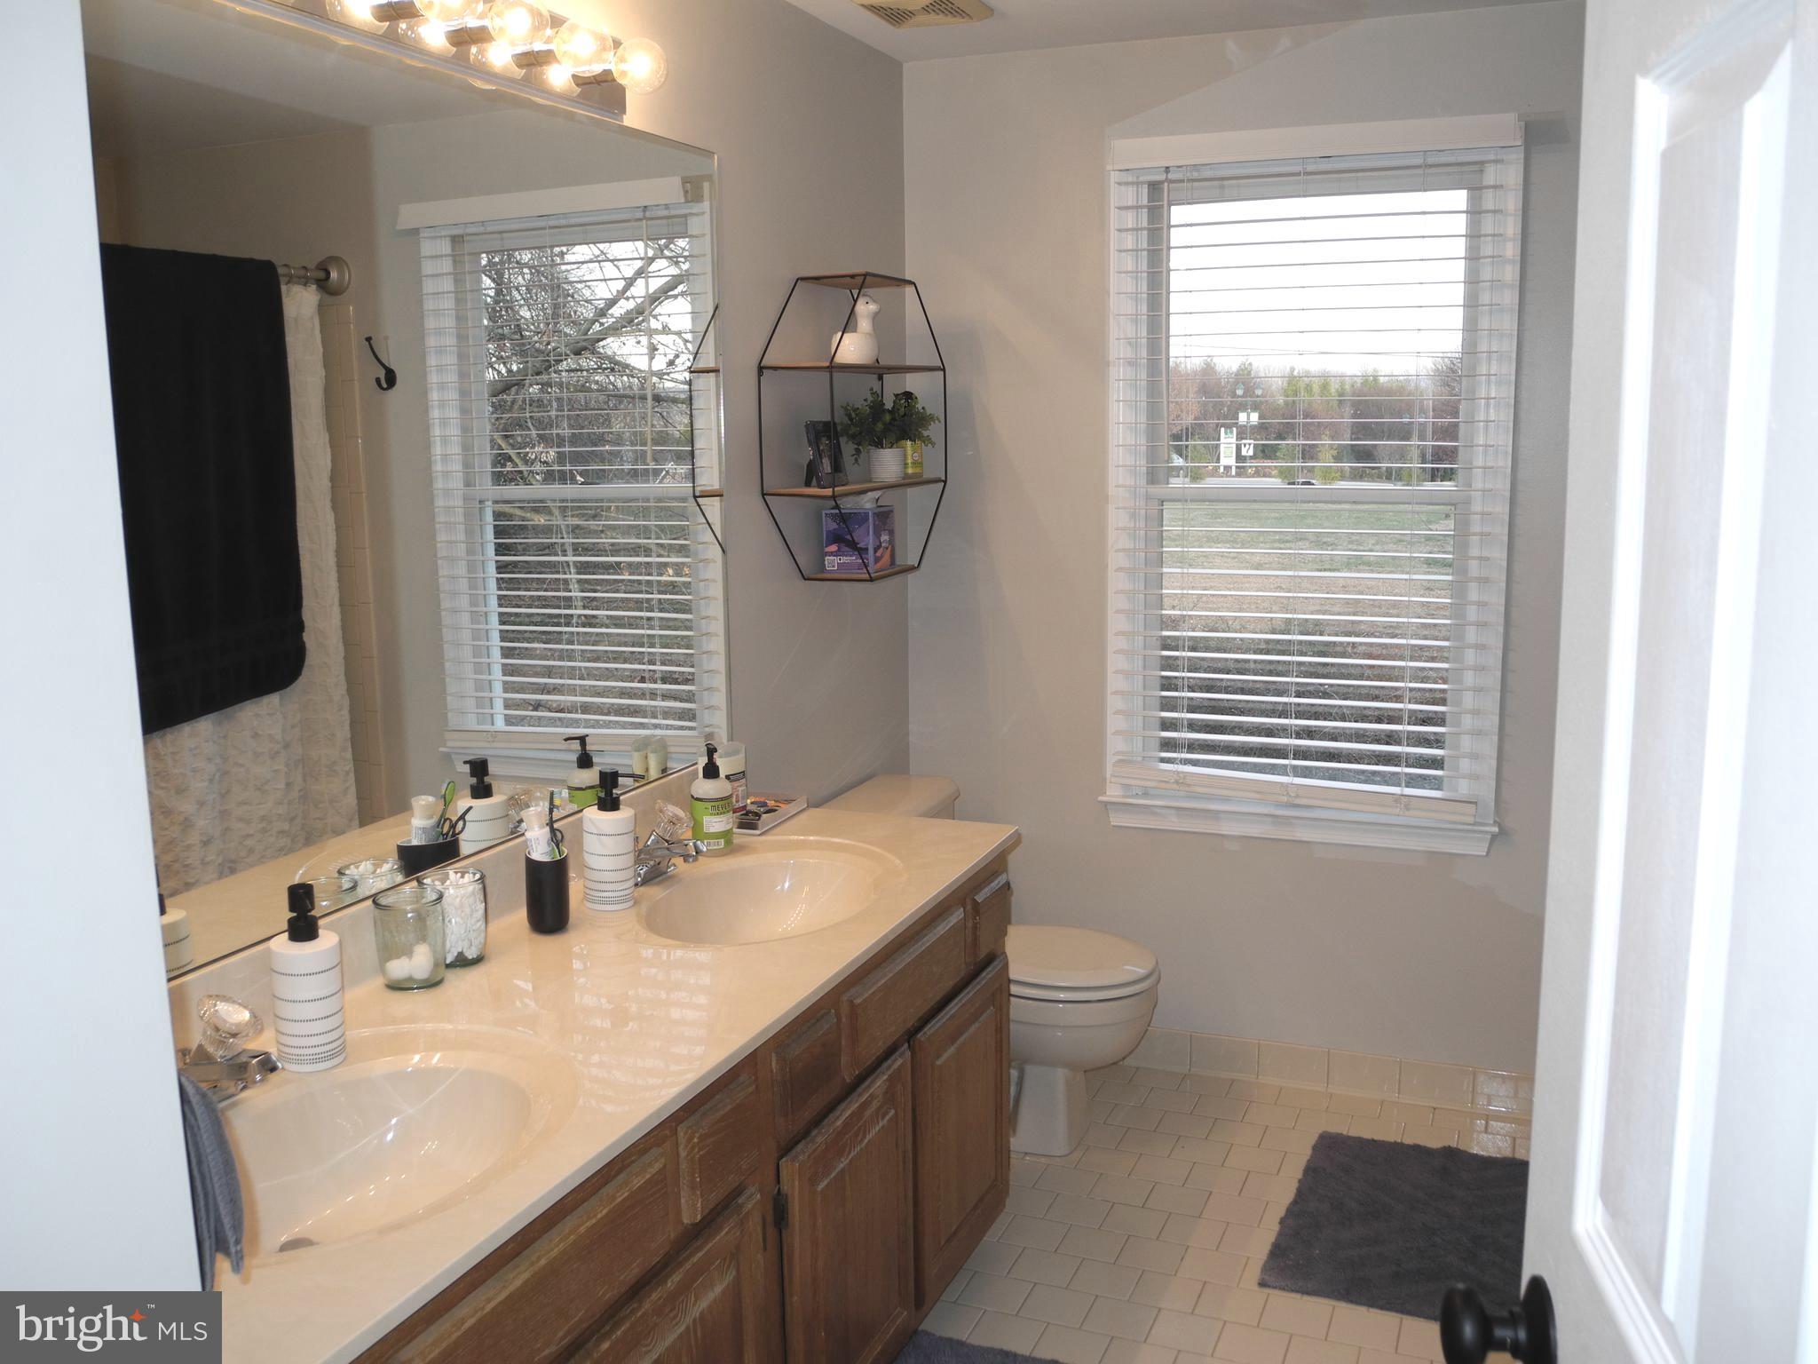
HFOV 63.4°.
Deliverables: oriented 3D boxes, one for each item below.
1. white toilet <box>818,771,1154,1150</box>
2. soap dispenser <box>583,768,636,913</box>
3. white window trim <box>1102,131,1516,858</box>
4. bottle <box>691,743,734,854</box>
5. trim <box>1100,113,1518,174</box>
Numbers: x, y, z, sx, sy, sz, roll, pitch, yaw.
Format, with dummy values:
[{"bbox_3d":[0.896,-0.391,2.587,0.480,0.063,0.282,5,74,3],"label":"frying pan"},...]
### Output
[{"bbox_3d":[0.190,0.608,3.110,0.701,0.701,0.480,3,10,23],"label":"white toilet"},{"bbox_3d":[-0.437,0.229,2.176,0.083,0.204,0.075,-1,9,0],"label":"soap dispenser"},{"bbox_3d":[0.805,-0.370,3.054,0.830,1.410,0.060,3,10,23],"label":"white window trim"},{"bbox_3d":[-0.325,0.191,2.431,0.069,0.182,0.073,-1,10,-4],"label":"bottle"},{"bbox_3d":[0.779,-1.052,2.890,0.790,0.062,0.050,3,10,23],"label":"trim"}]

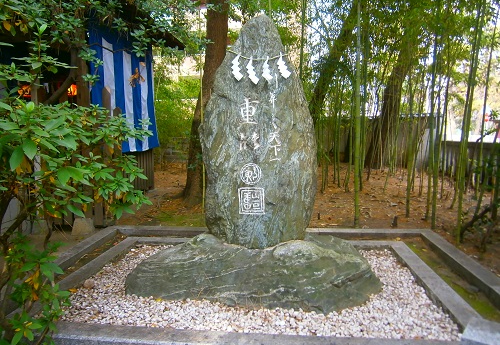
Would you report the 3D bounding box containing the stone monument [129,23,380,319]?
[{"bbox_3d":[0.069,-0.210,3.130,1.990,2.229,1.260,0,5,7],"label":"stone monument"}]

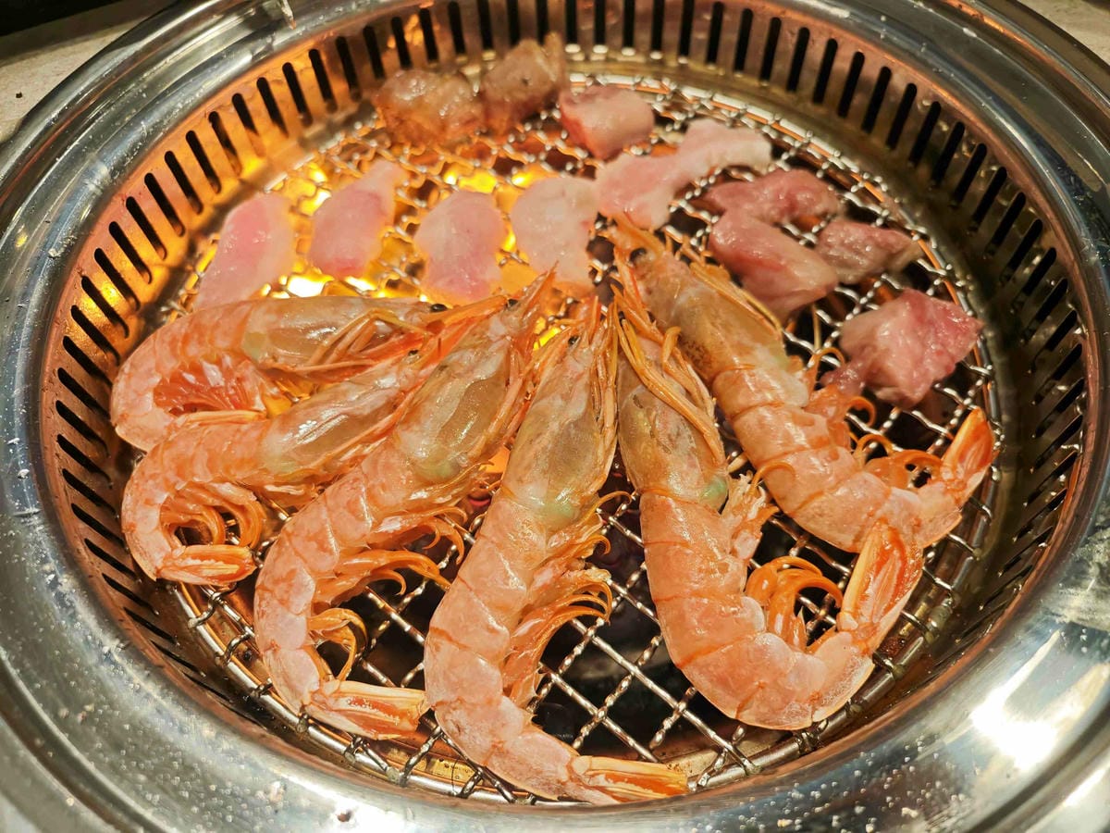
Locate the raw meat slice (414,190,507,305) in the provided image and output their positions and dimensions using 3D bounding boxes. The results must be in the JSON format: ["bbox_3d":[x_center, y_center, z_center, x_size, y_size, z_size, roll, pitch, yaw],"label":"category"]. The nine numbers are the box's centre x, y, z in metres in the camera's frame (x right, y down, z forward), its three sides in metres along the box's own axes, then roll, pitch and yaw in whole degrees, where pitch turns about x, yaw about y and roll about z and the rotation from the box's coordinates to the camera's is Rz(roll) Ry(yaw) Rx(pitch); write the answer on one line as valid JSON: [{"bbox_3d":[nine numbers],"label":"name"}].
[{"bbox_3d":[-0.036,-0.062,0.272,0.032,0.008,0.055,0,60,3],"label":"raw meat slice"}]

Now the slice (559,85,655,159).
[{"bbox_3d":[0.023,-0.116,0.288,0.035,0.017,0.031,-13,60,-5],"label":"slice"}]

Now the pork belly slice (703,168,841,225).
[{"bbox_3d":[0.079,-0.079,0.267,0.049,0.012,0.025,-8,60,-2],"label":"pork belly slice"}]

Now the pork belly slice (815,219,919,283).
[{"bbox_3d":[0.110,-0.058,0.260,0.034,0.013,0.025,8,61,7],"label":"pork belly slice"}]

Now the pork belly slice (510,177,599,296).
[{"bbox_3d":[-0.001,-0.067,0.274,0.031,0.008,0.055,2,60,4],"label":"pork belly slice"}]

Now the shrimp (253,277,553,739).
[{"bbox_3d":[-0.040,0.011,0.212,0.052,0.027,0.144,13,61,9],"label":"shrimp"}]

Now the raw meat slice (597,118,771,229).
[{"bbox_3d":[0.048,-0.094,0.280,0.074,0.008,0.035,-30,63,-14],"label":"raw meat slice"}]

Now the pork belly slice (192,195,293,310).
[{"bbox_3d":[-0.112,-0.060,0.275,0.029,0.008,0.059,0,60,3],"label":"pork belly slice"}]

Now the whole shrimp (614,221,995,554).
[{"bbox_3d":[0.059,-0.015,0.222,0.137,0.027,0.064,39,69,21],"label":"whole shrimp"}]

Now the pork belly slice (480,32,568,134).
[{"bbox_3d":[-0.014,-0.141,0.308,0.028,0.024,0.024,-32,63,-15],"label":"pork belly slice"}]

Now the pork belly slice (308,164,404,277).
[{"bbox_3d":[-0.076,-0.077,0.283,0.030,0.008,0.057,8,61,7],"label":"pork belly slice"}]

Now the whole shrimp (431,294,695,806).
[{"bbox_3d":[-0.001,0.026,0.202,0.059,0.027,0.139,-1,60,1],"label":"whole shrimp"}]

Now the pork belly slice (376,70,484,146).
[{"bbox_3d":[-0.050,-0.122,0.292,0.041,0.020,0.032,-4,60,0],"label":"pork belly slice"}]

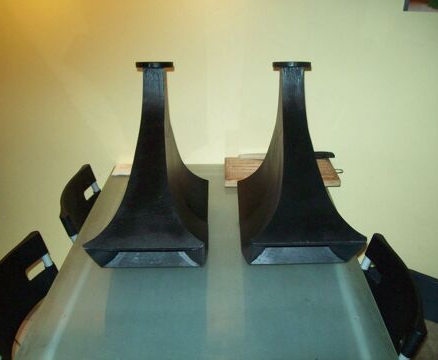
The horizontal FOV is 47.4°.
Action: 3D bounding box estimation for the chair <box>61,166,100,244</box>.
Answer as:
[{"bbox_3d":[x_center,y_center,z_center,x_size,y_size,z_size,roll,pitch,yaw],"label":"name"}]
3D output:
[{"bbox_3d":[-0.290,0.391,1.866,0.490,0.800,0.420,0,24,0],"label":"chair"}]

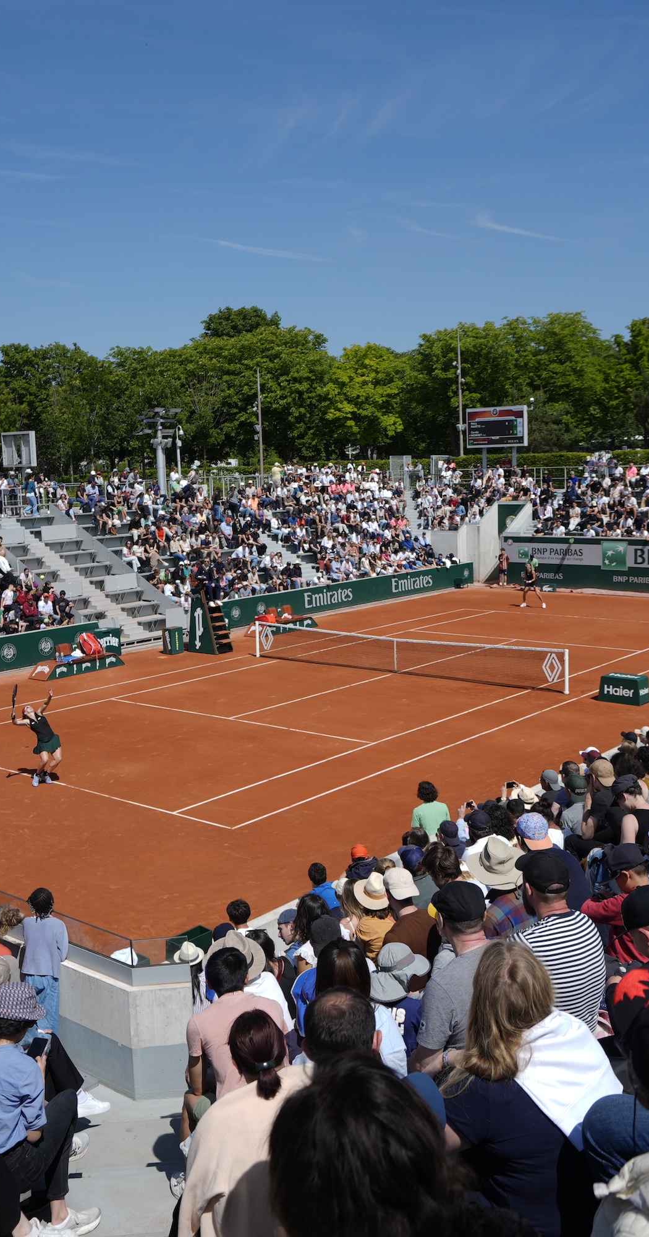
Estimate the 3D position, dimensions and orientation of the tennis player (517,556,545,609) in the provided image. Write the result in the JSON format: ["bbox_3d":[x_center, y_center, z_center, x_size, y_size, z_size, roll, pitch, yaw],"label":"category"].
[{"bbox_3d":[8.090,-1.281,41.962,0.850,1.720,0.600,2,9,27],"label":"tennis player"}]

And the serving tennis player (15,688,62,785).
[{"bbox_3d":[-5.147,2.122,19.569,0.800,1.830,0.650,-5,9,-25],"label":"serving tennis player"}]

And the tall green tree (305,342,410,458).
[{"bbox_3d":[2.822,-16.577,88.528,8.600,11.860,8.000,-1,8,2],"label":"tall green tree"}]

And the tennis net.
[{"bbox_3d":[1.927,0.954,29.345,10.250,1.070,0.120,5,10,40],"label":"tennis net"}]

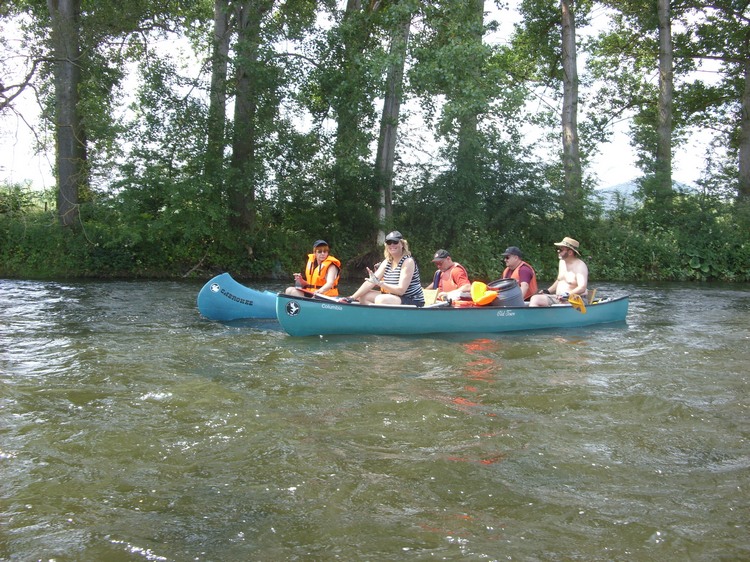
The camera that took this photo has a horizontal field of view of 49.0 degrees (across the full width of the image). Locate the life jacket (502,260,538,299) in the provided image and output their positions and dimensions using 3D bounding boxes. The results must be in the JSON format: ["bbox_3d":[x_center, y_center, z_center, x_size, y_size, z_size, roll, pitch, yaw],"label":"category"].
[{"bbox_3d":[1.900,-0.010,10.750,0.360,0.520,0.440,0,1,-16],"label":"life jacket"}]

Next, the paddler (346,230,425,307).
[{"bbox_3d":[0.120,0.020,8.700,0.820,1.070,0.580,-1,1,-40],"label":"paddler"}]

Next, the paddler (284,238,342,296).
[{"bbox_3d":[-0.770,0.030,10.100,0.720,1.030,0.540,-1,1,-34],"label":"paddler"}]

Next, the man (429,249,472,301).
[{"bbox_3d":[0.900,0.065,10.500,0.680,0.940,0.540,0,1,-27],"label":"man"}]

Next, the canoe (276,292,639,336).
[{"bbox_3d":[1.200,0.360,9.400,5.200,0.500,0.900,-1,1,-34],"label":"canoe"}]

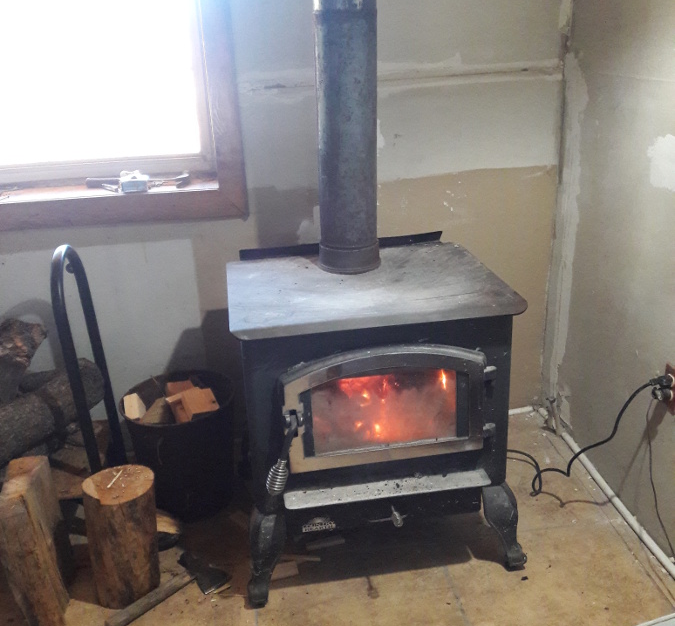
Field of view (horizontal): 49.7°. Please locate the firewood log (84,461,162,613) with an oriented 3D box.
[{"bbox_3d":[-0.534,0.562,1.825,0.165,0.315,0.165,-3,21,-6],"label":"firewood log"}]

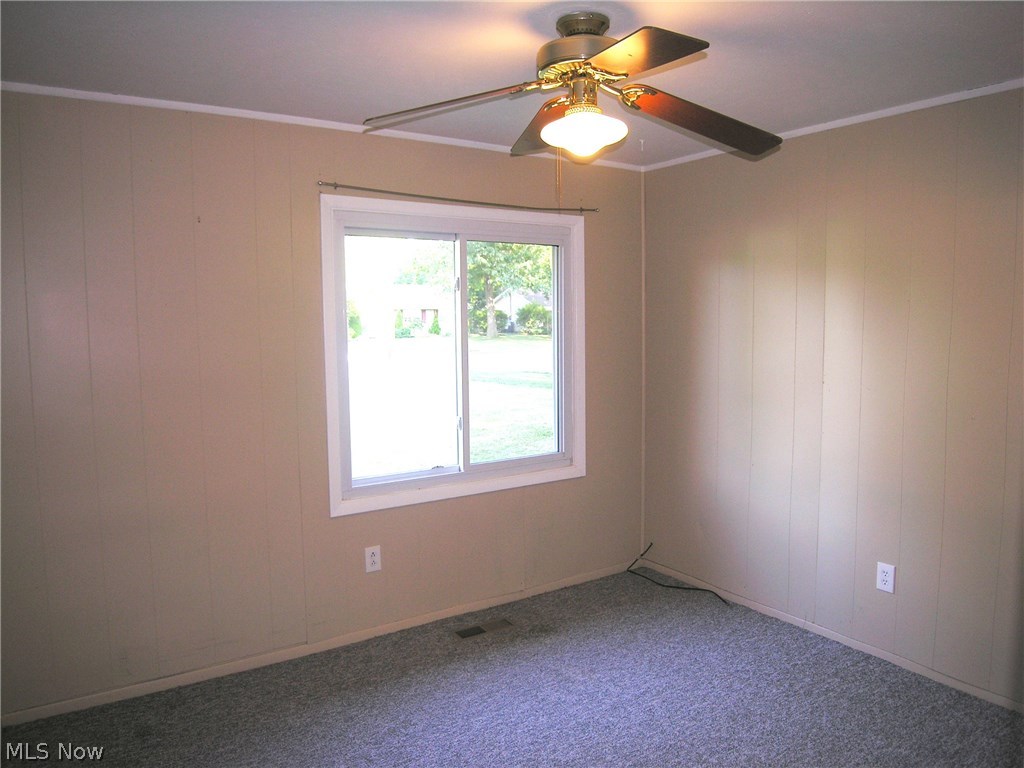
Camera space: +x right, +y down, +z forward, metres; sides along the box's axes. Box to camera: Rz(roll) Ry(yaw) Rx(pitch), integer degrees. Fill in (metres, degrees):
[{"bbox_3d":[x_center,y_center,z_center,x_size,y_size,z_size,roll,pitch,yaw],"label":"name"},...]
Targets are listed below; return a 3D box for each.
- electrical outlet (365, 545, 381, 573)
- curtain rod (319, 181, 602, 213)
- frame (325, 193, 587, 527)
[{"bbox_3d":[-0.660,0.837,3.391,0.076,0.120,0.008,-4,6,-33],"label":"electrical outlet"},{"bbox_3d":[-0.185,-0.905,3.513,1.585,0.045,0.055,-4,6,-33],"label":"curtain rod"},{"bbox_3d":[-0.231,-0.157,3.621,1.490,1.458,0.090,-4,6,-33],"label":"frame"}]

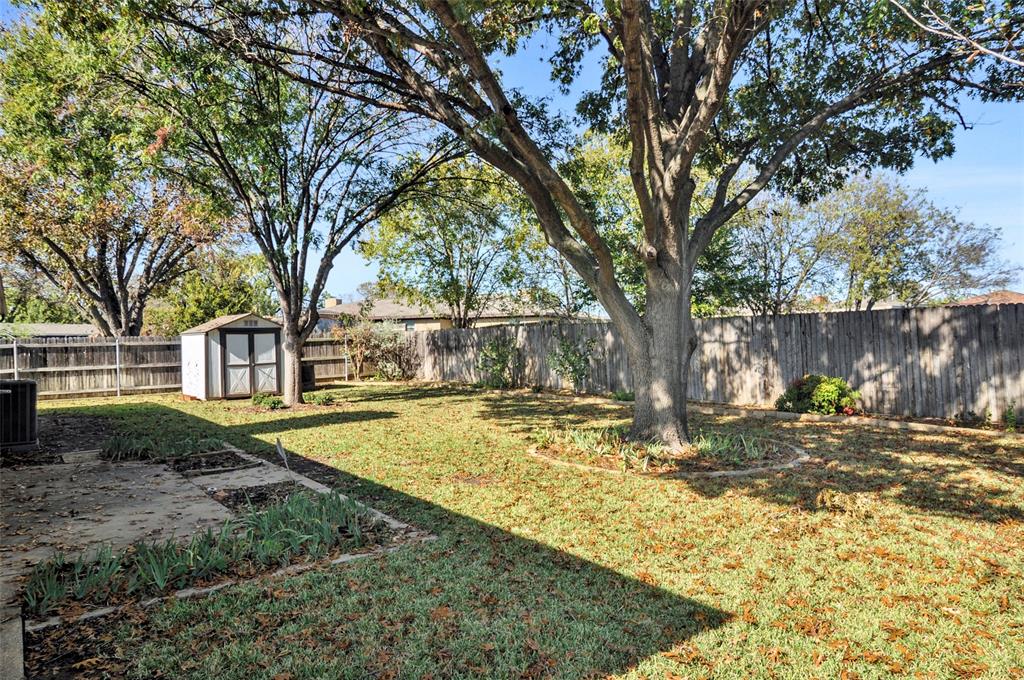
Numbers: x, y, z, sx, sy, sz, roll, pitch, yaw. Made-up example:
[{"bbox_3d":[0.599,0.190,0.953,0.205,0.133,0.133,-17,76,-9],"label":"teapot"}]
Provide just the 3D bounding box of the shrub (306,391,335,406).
[{"bbox_3d":[-4.590,1.396,14.300,0.640,0.330,0.580,-2,0,-18],"label":"shrub"}]

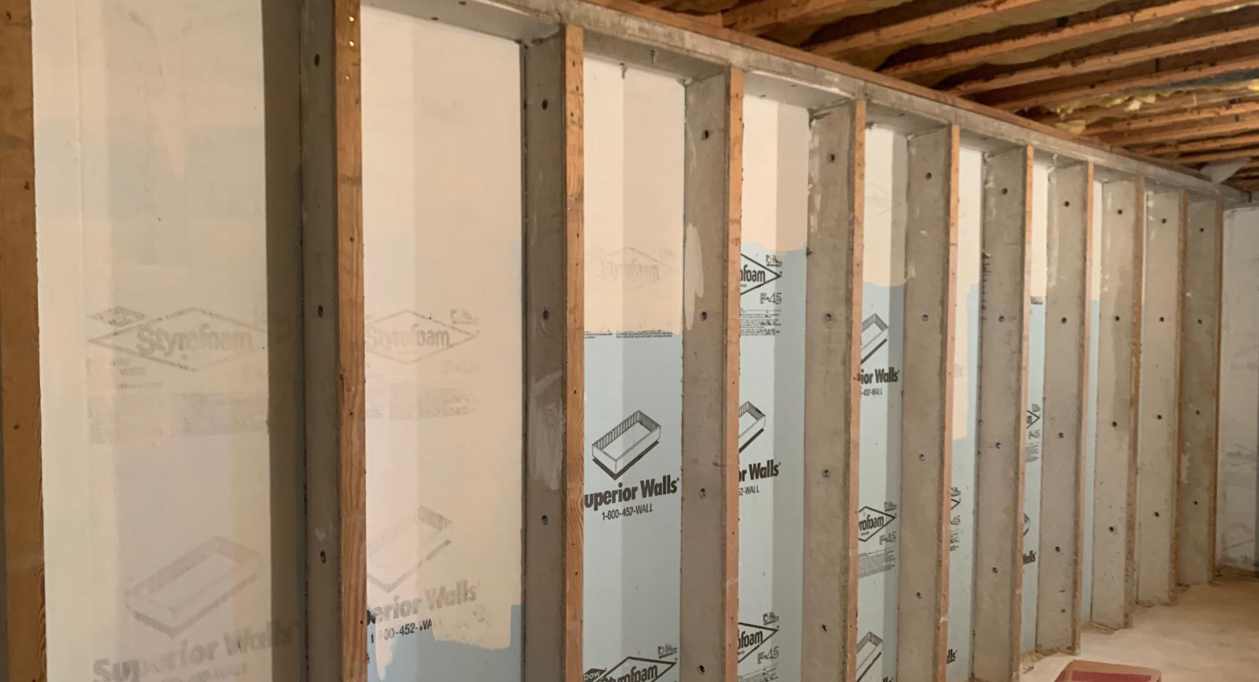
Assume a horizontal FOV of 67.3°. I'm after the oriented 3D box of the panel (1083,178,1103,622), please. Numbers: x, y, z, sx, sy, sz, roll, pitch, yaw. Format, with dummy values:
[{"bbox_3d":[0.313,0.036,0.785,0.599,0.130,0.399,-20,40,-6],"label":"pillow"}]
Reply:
[{"bbox_3d":[2.234,0.337,4.816,0.550,2.320,0.060,-1,2,-41],"label":"panel"}]

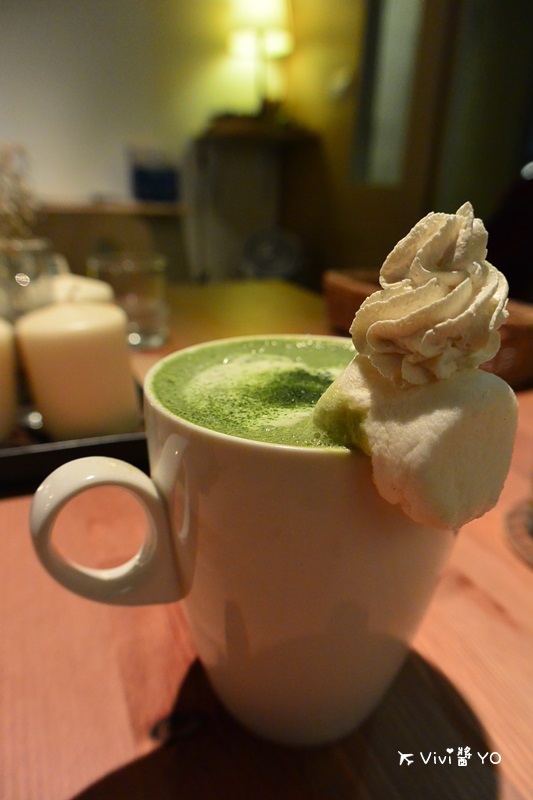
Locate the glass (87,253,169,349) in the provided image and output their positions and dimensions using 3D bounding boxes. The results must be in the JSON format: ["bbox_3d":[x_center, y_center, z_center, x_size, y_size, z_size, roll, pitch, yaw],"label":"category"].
[{"bbox_3d":[-0.137,-0.101,0.603,0.076,0.081,0.076,1,22,0],"label":"glass"}]

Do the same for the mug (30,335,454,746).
[{"bbox_3d":[-0.004,0.050,0.189,0.126,0.115,0.093,-7,23,-19],"label":"mug"}]

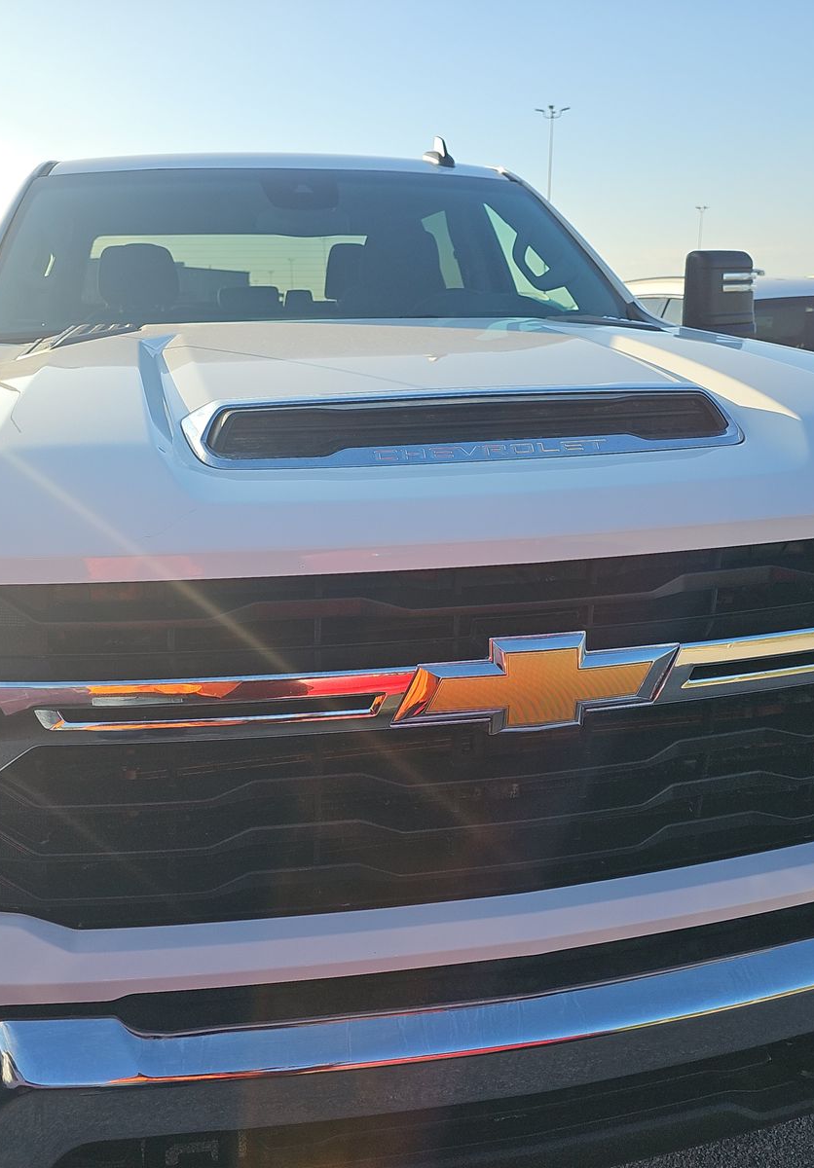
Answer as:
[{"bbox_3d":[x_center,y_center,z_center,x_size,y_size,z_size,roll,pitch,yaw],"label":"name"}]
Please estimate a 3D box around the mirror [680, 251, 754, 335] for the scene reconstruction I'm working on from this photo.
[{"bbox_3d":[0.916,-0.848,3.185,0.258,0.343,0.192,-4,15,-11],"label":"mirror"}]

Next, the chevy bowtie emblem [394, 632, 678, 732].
[{"bbox_3d":[0.139,0.103,1.140,0.328,0.111,0.040,-4,15,-11],"label":"chevy bowtie emblem"}]

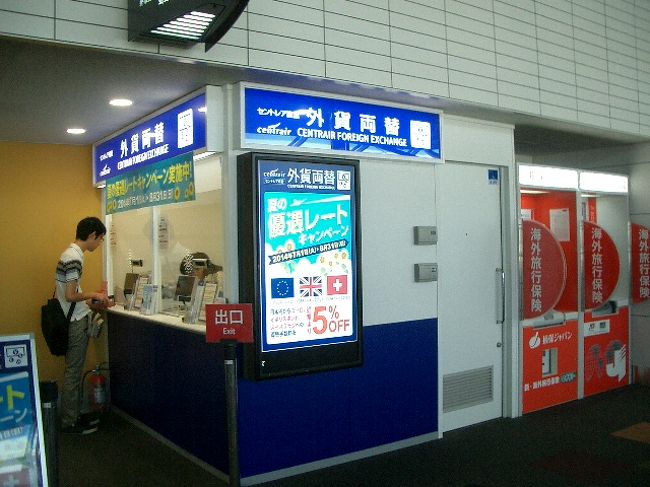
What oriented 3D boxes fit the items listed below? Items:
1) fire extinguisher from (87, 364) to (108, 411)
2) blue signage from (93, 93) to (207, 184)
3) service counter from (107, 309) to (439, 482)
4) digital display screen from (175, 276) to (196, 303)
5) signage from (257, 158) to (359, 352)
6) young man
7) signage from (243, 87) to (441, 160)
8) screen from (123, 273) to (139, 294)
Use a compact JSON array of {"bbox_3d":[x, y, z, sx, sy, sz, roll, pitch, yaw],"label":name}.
[{"bbox_3d":[-2.090,1.316,6.038,0.180,0.458,0.150,-1,-1,-34],"label":"fire extinguisher"},{"bbox_3d":[-1.392,-0.750,5.102,0.100,0.399,2.500,-1,-1,-34],"label":"blue signage"},{"bbox_3d":[-0.565,1.031,5.537,1.740,0.950,2.560,-1,-1,-34],"label":"service counter"},{"bbox_3d":[-1.087,0.353,5.119,0.260,0.200,0.040,-1,-11,43],"label":"digital display screen"},{"bbox_3d":[-0.091,0.072,4.092,0.714,1.137,0.040,-1,-1,-34],"label":"signage"},{"bbox_3d":[-2.007,0.653,5.460,0.450,1.736,0.430,-1,-1,-41],"label":"young man"},{"bbox_3d":[0.154,-0.772,4.436,1.672,0.392,0.130,-1,-1,-34],"label":"signage"},{"bbox_3d":[-1.832,0.381,6.203,0.260,0.200,0.040,-1,-11,43],"label":"screen"}]

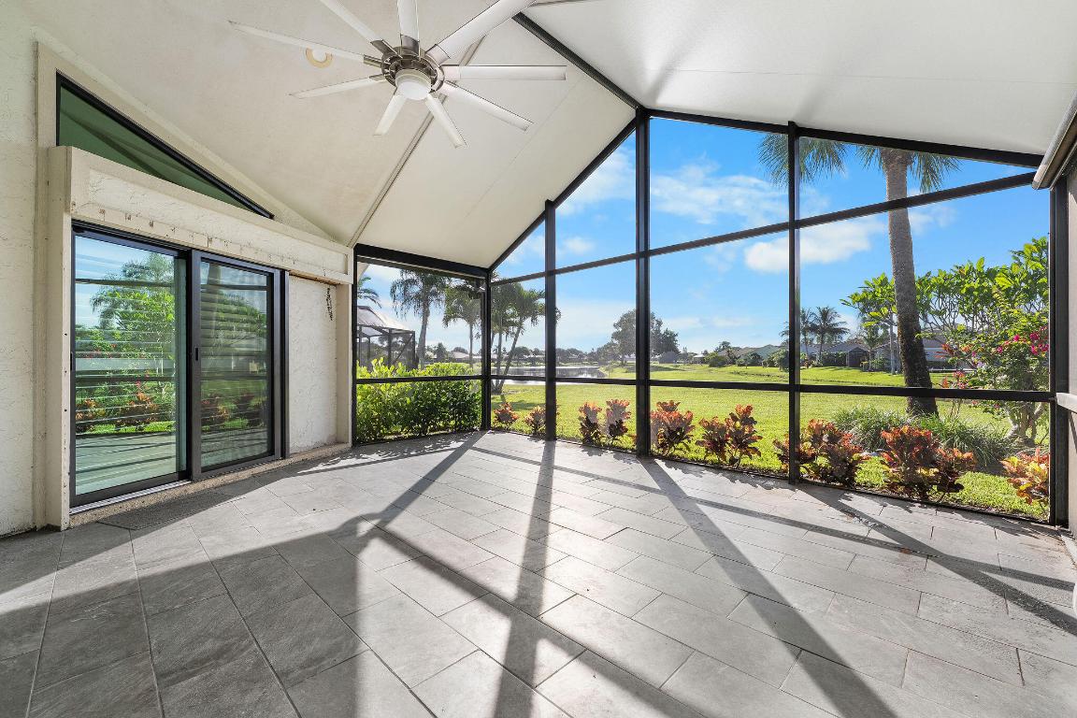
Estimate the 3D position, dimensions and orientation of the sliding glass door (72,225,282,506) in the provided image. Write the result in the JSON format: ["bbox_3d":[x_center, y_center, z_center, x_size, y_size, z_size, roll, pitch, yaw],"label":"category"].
[{"bbox_3d":[-3.203,0.059,3.903,0.130,2.139,1.838,0,0,17],"label":"sliding glass door"}]

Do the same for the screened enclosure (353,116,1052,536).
[{"bbox_3d":[0.625,-0.909,4.145,6.052,4.126,2.267,0,0,44],"label":"screened enclosure"}]

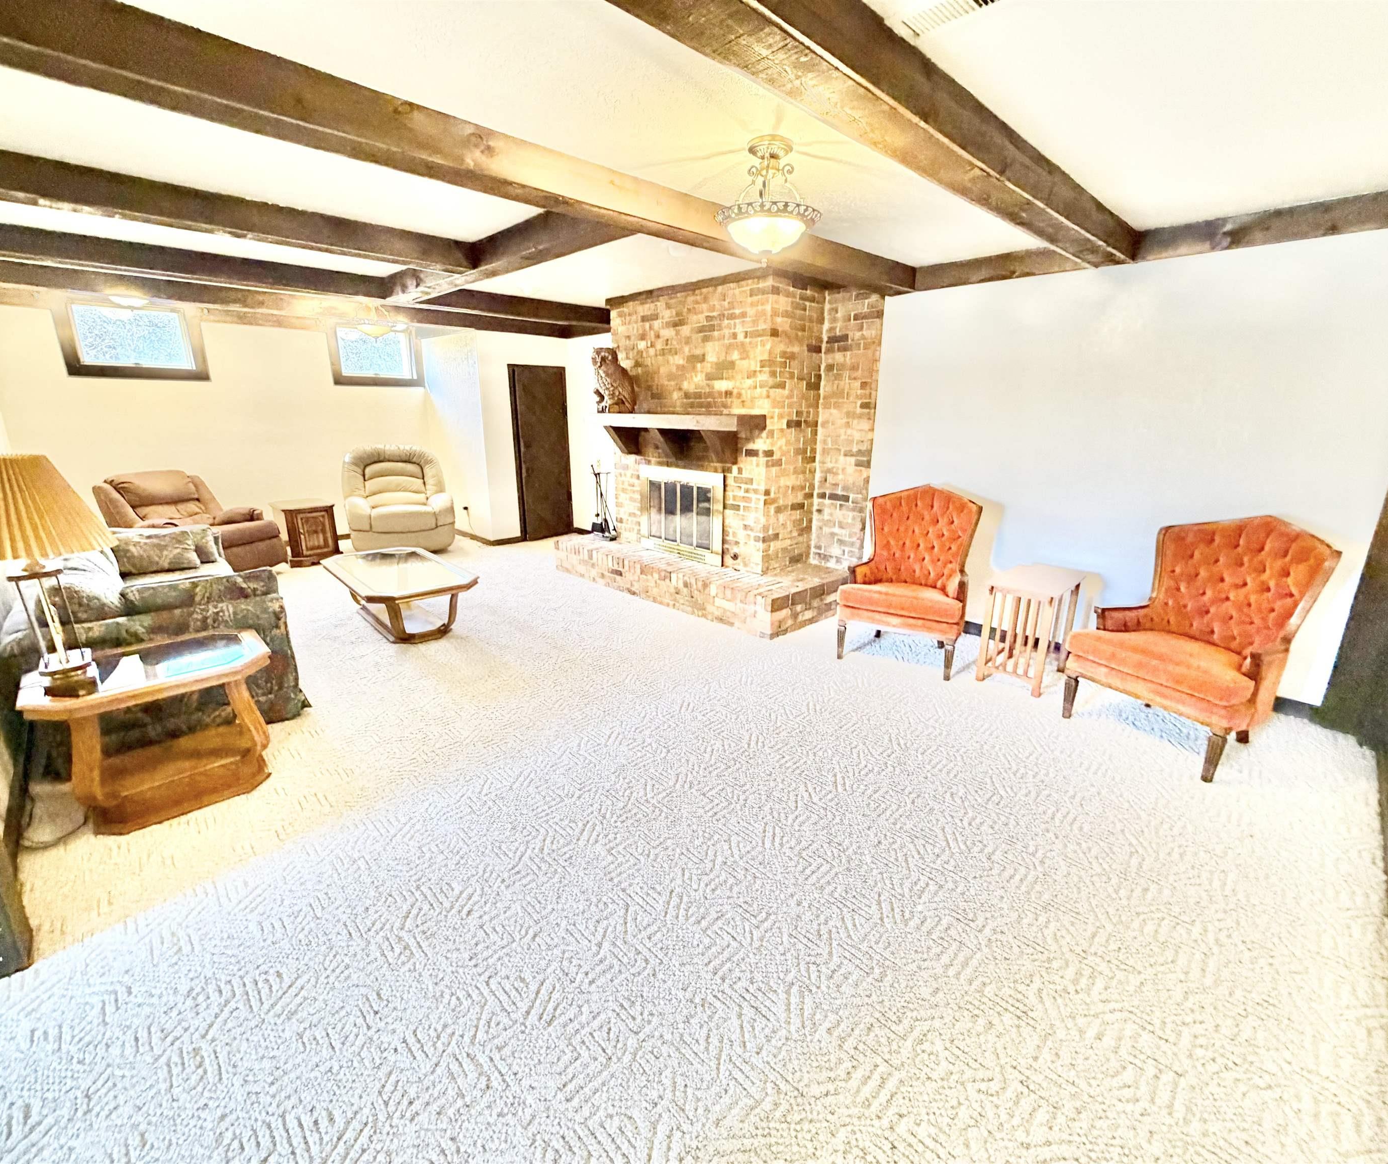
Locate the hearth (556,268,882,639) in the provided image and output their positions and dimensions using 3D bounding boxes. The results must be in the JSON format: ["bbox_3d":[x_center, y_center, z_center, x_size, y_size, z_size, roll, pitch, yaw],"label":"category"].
[{"bbox_3d":[0.060,-1.151,5.234,1.169,2.420,2.708,-14,21,-42],"label":"hearth"}]

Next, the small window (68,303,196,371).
[{"bbox_3d":[-5.293,-2.306,5.953,0.820,0.530,0.090,-14,21,-42],"label":"small window"}]

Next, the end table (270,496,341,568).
[{"bbox_3d":[-3.866,-0.496,6.275,0.470,0.560,0.570,-14,21,-42],"label":"end table"}]

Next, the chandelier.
[{"bbox_3d":[0.279,-1.428,2.377,0.405,0.390,0.405,0,15,0],"label":"chandelier"}]

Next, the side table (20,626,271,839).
[{"bbox_3d":[-2.037,0.574,2.437,0.705,0.535,0.550,-14,21,-42],"label":"side table"}]

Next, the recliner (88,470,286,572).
[{"bbox_3d":[-4.538,-0.547,5.730,0.950,0.920,0.900,4,16,13],"label":"recliner"}]

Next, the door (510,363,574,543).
[{"bbox_3d":[-1.759,-1.481,7.292,0.718,1.943,0.070,-14,21,-42],"label":"door"}]

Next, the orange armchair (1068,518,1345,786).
[{"bbox_3d":[2.350,0.227,2.921,0.820,1.020,0.710,-7,17,-24],"label":"orange armchair"}]

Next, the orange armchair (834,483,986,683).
[{"bbox_3d":[1.331,-0.048,3.863,0.710,1.025,0.720,9,17,28],"label":"orange armchair"}]

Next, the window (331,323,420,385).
[{"bbox_3d":[-3.620,-2.589,7.199,0.962,0.659,0.090,-14,21,-42],"label":"window"}]

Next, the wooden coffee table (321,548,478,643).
[{"bbox_3d":[-2.103,0.094,4.498,0.710,0.385,1.460,-13,20,-39],"label":"wooden coffee table"}]

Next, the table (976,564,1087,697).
[{"bbox_3d":[1.910,0.271,3.573,0.600,0.575,0.350,-14,21,-42],"label":"table"}]

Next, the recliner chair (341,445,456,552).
[{"bbox_3d":[-3.199,-0.909,6.821,1.030,1.075,0.970,-7,17,-24],"label":"recliner chair"}]

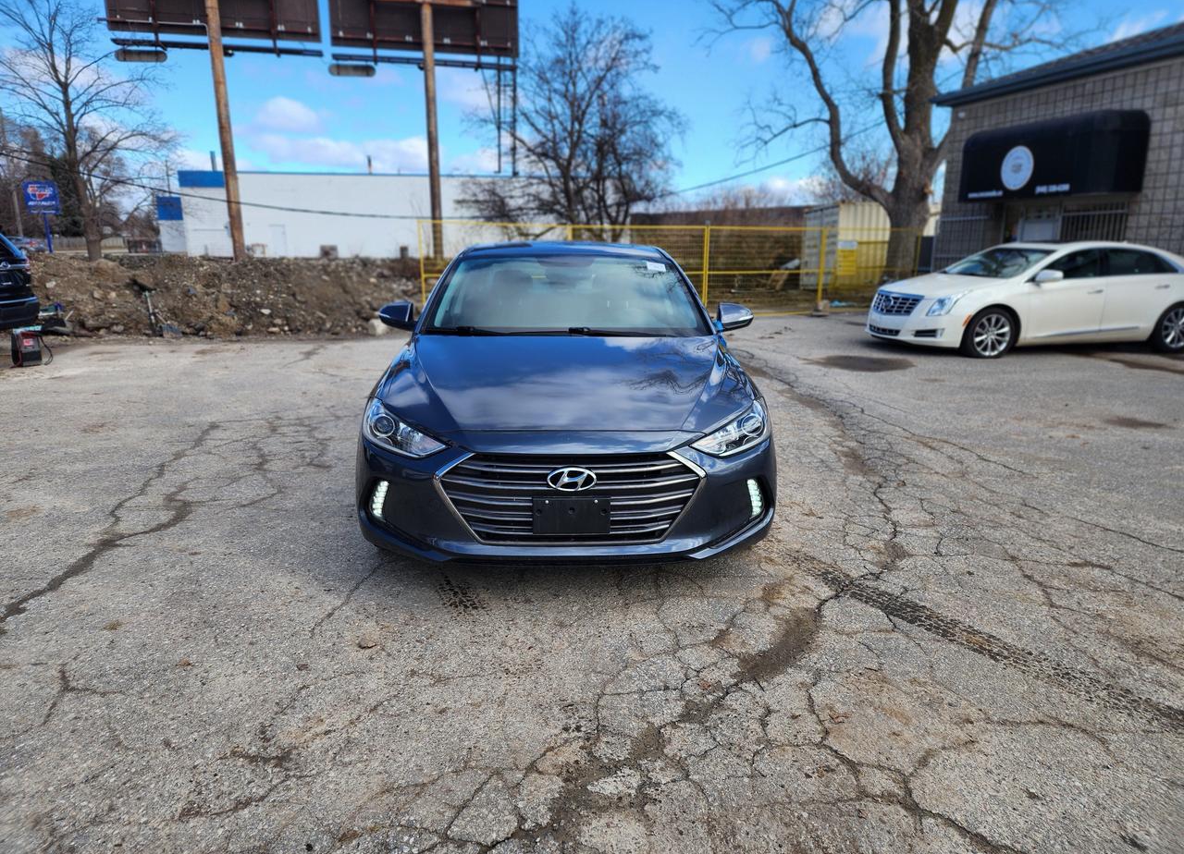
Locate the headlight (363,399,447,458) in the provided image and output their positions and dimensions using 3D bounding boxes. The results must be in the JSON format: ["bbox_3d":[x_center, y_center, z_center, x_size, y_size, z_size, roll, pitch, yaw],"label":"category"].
[{"bbox_3d":[-0.746,-0.002,3.106,0.400,0.190,0.460,0,13,-3],"label":"headlight"}]

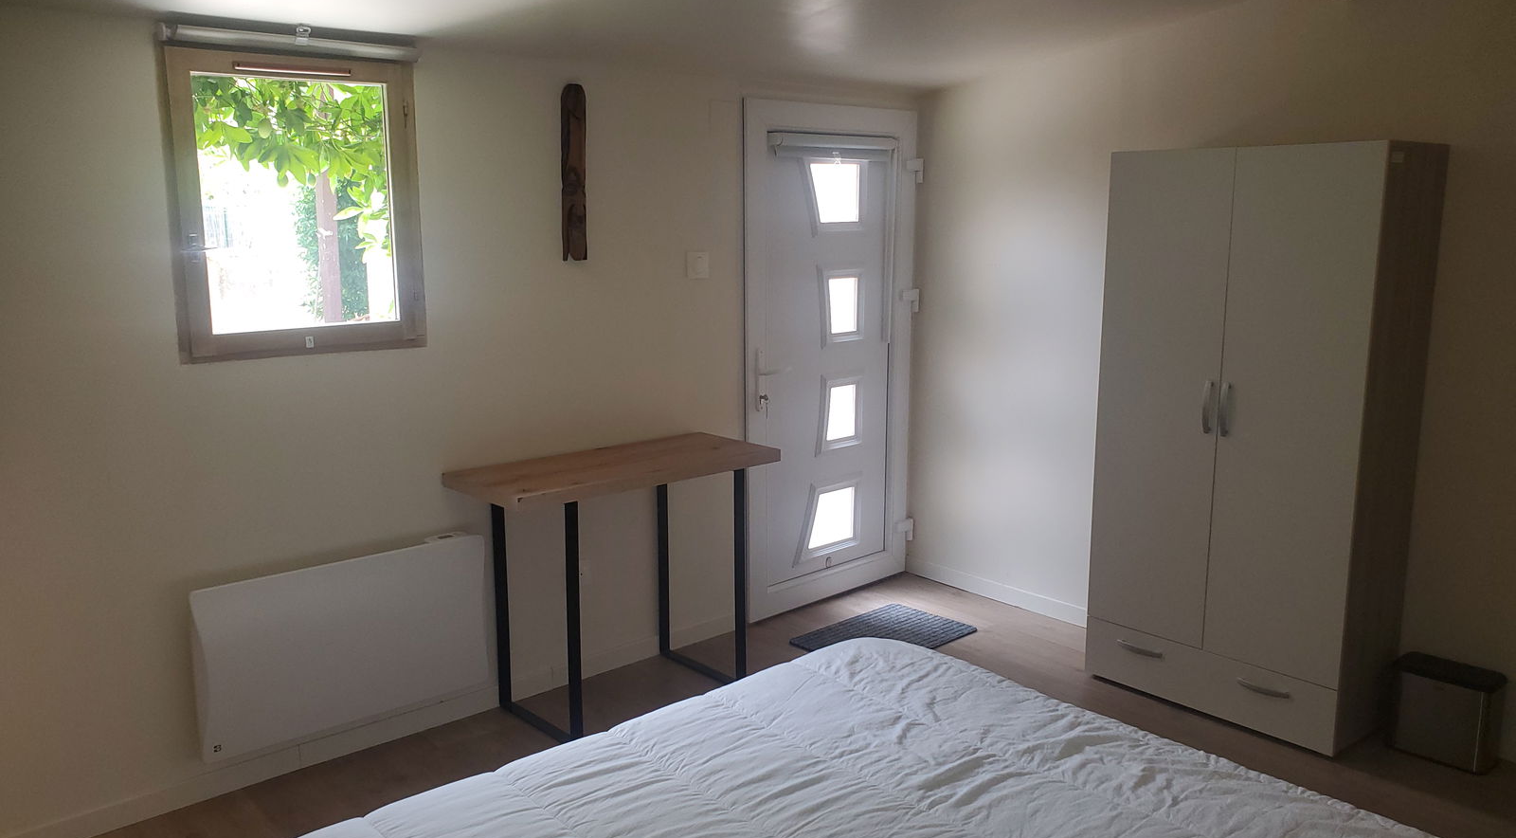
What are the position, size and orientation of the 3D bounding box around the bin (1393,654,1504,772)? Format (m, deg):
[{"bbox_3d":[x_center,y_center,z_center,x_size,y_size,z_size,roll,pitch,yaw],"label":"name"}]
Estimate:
[{"bbox_3d":[1.974,0.837,3.264,0.148,0.265,0.271,-9,13,-42],"label":"bin"}]

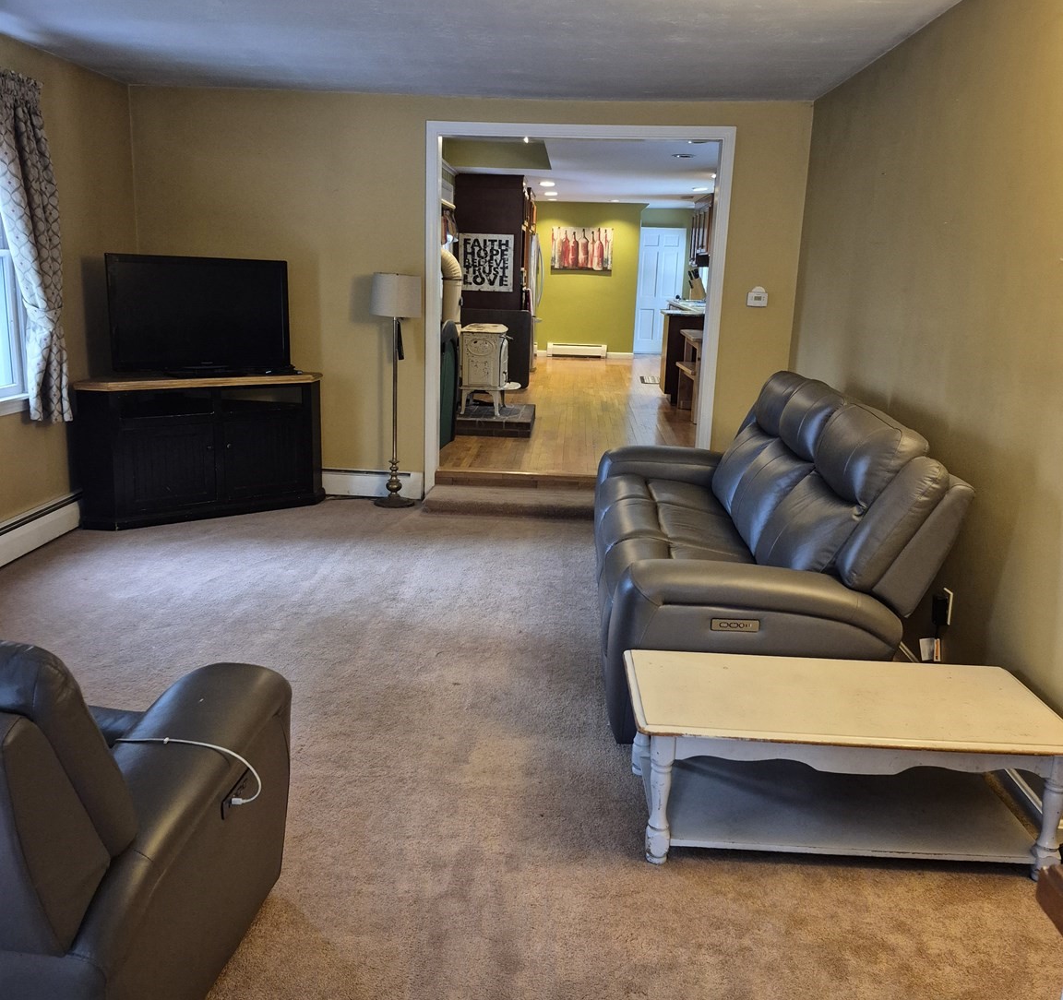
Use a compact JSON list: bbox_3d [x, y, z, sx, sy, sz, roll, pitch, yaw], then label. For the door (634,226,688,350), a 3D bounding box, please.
[{"bbox_3d":[2.097,-3.368,15.279,0.760,2.027,0.090,2,14,2],"label":"door"}]

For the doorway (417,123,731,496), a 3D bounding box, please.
[{"bbox_3d":[0.275,-1.216,6.283,1.952,2.400,0.150,2,14,2],"label":"doorway"}]

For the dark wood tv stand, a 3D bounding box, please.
[{"bbox_3d":[-2.152,-0.390,6.165,1.470,0.875,0.660,-8,17,-33],"label":"dark wood tv stand"}]

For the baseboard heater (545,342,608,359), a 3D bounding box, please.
[{"bbox_3d":[0.724,-2.333,14.713,0.919,0.207,0.080,2,14,2],"label":"baseboard heater"}]

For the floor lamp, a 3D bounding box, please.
[{"bbox_3d":[-0.885,-0.712,6.237,0.315,1.540,0.315,2,14,2],"label":"floor lamp"}]

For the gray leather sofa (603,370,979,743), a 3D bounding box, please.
[{"bbox_3d":[0.910,0.093,4.221,1.130,1.075,2.180,2,14,2],"label":"gray leather sofa"}]

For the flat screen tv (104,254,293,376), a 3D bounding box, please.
[{"bbox_3d":[-2.003,-1.117,5.776,1.035,0.725,0.220,-6,16,-29],"label":"flat screen tv"}]

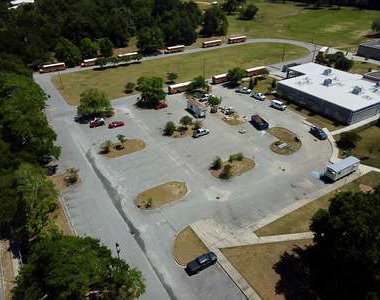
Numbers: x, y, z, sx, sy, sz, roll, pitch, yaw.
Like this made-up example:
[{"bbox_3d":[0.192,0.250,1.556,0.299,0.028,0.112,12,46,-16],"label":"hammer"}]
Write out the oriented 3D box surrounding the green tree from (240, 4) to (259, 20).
[{"bbox_3d":[51.980,-118.510,257.780,14.000,11.000,14.000,-1,32,0],"label":"green tree"}]

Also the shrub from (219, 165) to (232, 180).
[{"bbox_3d":[8.730,5.130,70.570,1.900,2.500,1.900,-18,36,-26],"label":"shrub"}]

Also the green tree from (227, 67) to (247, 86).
[{"bbox_3d":[19.660,-30.510,124.220,7.300,6.700,7.300,-1,32,0],"label":"green tree"}]

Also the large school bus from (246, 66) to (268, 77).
[{"bbox_3d":[31.277,-36.166,139.511,11.582,3.086,2.448,-13,34,-16],"label":"large school bus"}]

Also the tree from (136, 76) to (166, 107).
[{"bbox_3d":[-13.990,-21.220,108.360,9.600,9.200,9.400,-1,32,0],"label":"tree"}]

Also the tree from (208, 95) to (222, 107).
[{"bbox_3d":[8.860,-16.440,104.850,4.500,5.420,4.500,-1,33,0],"label":"tree"}]

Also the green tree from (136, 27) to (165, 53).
[{"bbox_3d":[-23.512,-66.377,180.279,15.500,14.000,15.500,-2,32,0],"label":"green tree"}]

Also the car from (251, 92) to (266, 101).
[{"bbox_3d":[25.550,-19.880,111.850,1.950,1.800,5.500,-20,37,-27],"label":"car"}]

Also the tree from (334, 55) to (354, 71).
[{"bbox_3d":[71.519,-40.925,140.066,7.800,7.600,7.800,-2,32,0],"label":"tree"}]

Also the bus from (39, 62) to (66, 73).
[{"bbox_3d":[-71.164,-42.490,155.706,12.200,3.101,2.450,-12,33,-15],"label":"bus"}]

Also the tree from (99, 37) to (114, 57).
[{"bbox_3d":[-45.010,-55.530,162.340,7.750,10.450,7.750,-1,33,0],"label":"tree"}]

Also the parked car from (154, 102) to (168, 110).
[{"bbox_3d":[-10.360,-15.460,106.350,4.600,1.500,1.850,-18,36,-25],"label":"parked car"}]

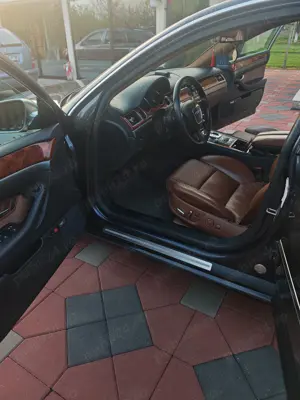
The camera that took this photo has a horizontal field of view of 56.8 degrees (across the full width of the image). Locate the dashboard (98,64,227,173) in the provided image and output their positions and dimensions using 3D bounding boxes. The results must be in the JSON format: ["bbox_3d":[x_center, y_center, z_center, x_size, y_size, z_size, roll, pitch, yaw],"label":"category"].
[{"bbox_3d":[0.058,-0.680,1.970,0.530,0.480,1.450,15,34,24],"label":"dashboard"}]

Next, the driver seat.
[{"bbox_3d":[0.555,-0.251,1.417,0.840,0.980,0.550,15,34,24],"label":"driver seat"}]

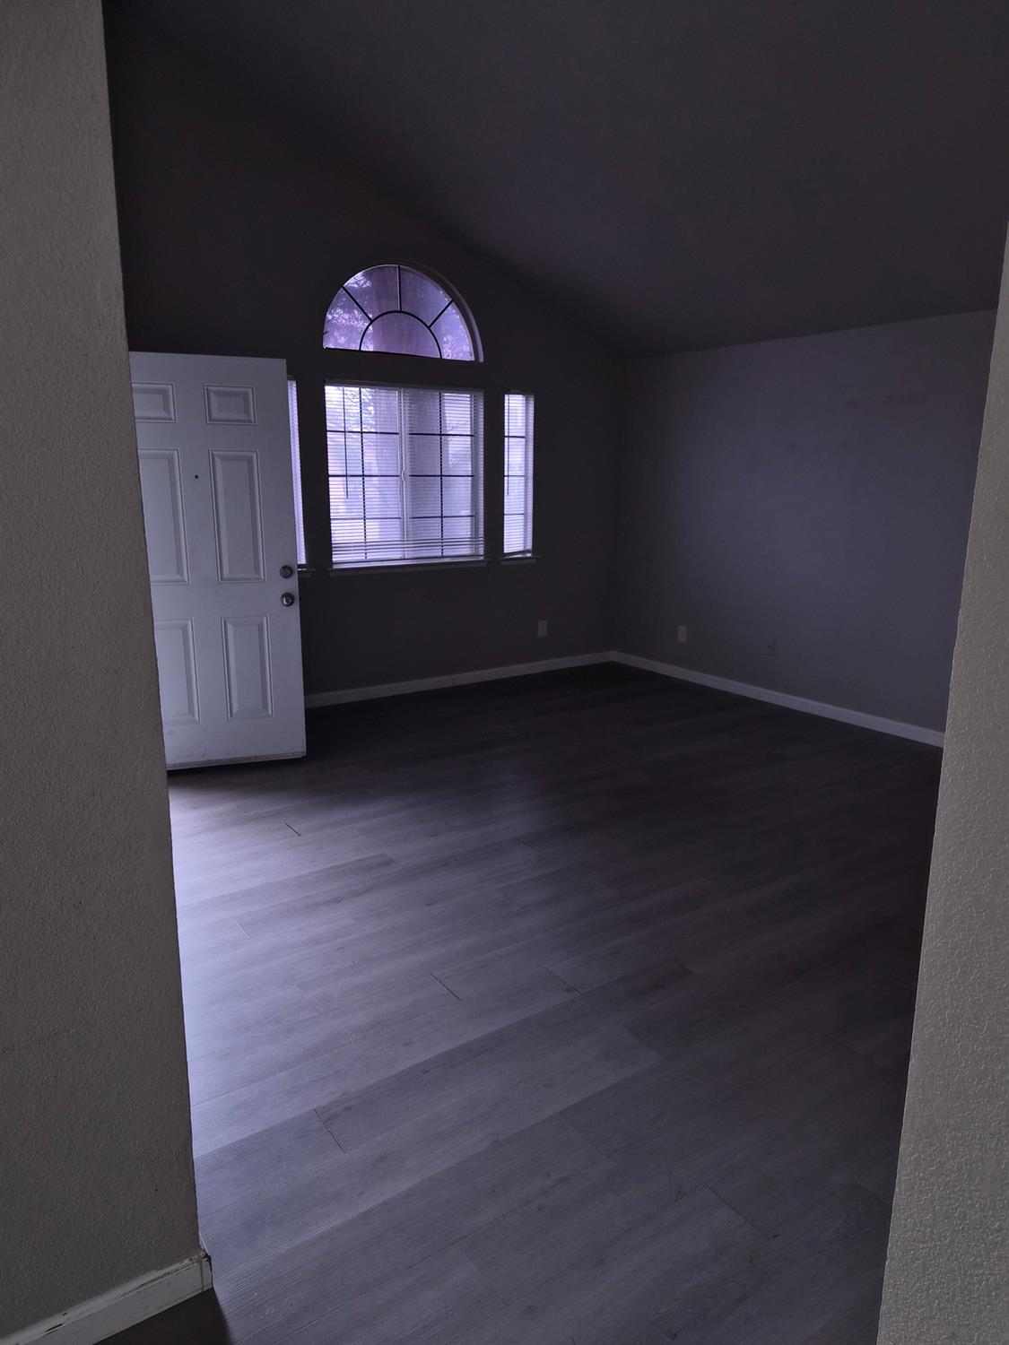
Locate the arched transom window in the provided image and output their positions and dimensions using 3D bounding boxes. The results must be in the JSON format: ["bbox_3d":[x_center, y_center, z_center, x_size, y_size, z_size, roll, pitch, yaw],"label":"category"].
[{"bbox_3d":[-0.665,-2.375,5.849,1.180,0.580,0.100,-8,15,-33],"label":"arched transom window"}]

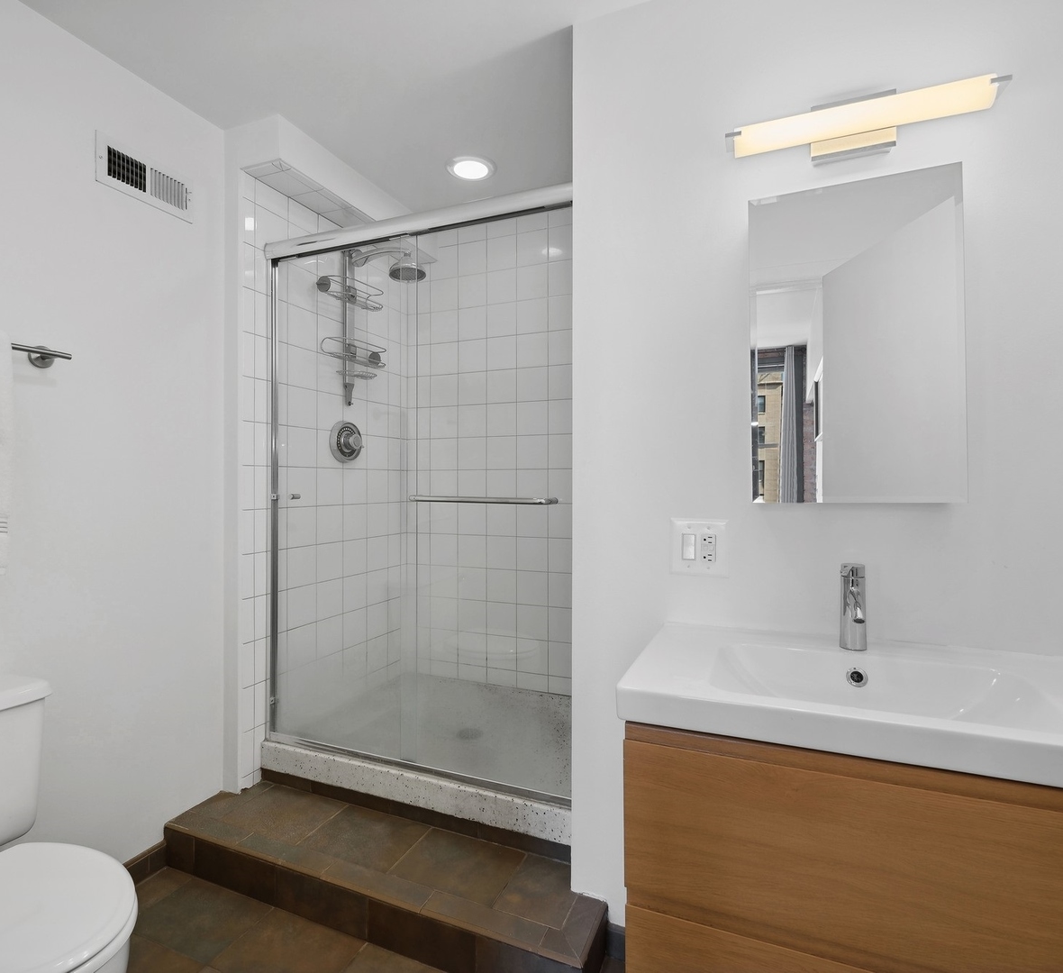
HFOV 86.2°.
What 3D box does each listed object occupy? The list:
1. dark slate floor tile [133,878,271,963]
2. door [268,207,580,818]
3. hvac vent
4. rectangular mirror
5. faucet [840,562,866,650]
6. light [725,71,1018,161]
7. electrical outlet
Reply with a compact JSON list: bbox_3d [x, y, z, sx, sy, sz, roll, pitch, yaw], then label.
[{"bbox_3d":[-0.933,1.216,1.597,0.328,0.012,0.215,0,0,22],"label":"dark slate floor tile"},{"bbox_3d":[-0.410,0.022,1.910,1.230,1.855,0.070,0,0,22],"label":"door"},{"bbox_3d":[-1.179,-0.947,1.756,0.015,0.147,0.300,0,0,22],"label":"hvac vent"},{"bbox_3d":[0.706,-0.317,1.257,0.412,0.704,0.030,0,0,22],"label":"rectangular mirror"},{"bbox_3d":[0.676,0.255,1.184,0.057,0.175,0.124,0,0,22],"label":"faucet"},{"bbox_3d":[0.697,-0.792,1.227,0.520,0.125,0.097,0,0,22],"label":"light"},{"bbox_3d":[0.410,0.151,1.391,0.140,0.140,0.010,0,0,22],"label":"electrical outlet"}]

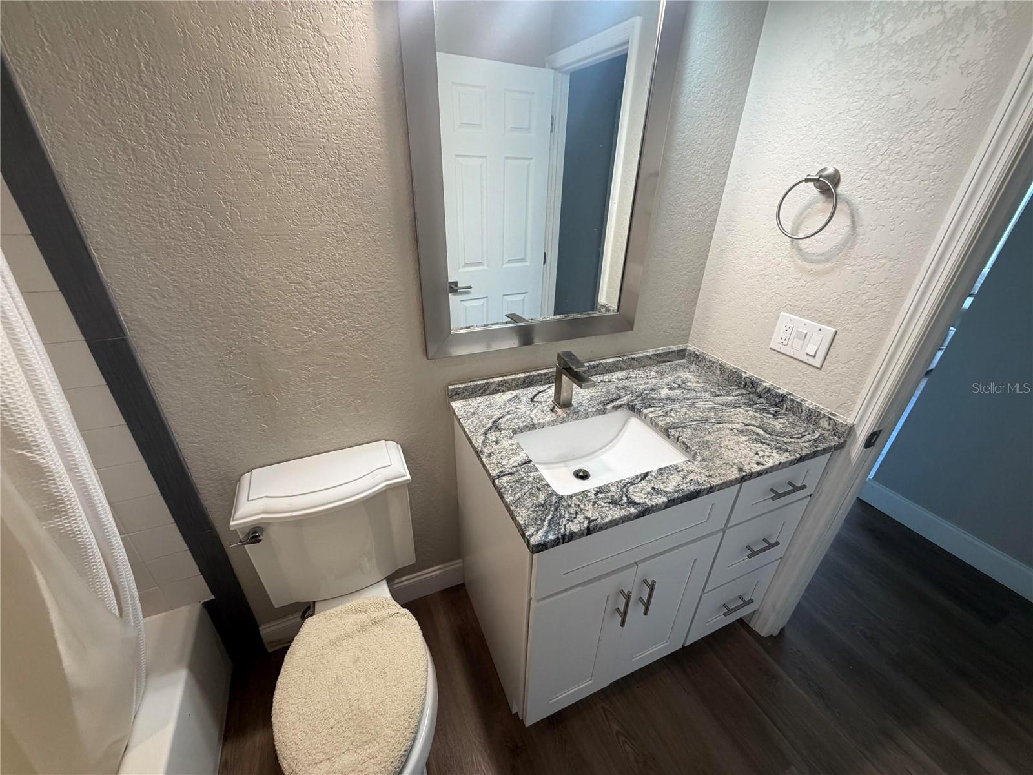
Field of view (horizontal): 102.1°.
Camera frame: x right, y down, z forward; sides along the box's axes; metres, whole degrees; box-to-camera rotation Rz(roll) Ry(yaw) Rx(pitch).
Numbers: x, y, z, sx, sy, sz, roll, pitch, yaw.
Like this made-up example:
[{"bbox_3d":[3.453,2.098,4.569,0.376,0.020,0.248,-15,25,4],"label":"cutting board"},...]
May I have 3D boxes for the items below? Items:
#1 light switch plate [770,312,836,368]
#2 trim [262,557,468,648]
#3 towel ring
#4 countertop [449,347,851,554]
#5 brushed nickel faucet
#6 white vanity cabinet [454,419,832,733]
[{"bbox_3d":[0.859,-0.143,1.262,0.011,0.121,0.170,-10,30,-21],"label":"light switch plate"},{"bbox_3d":[-0.555,0.825,1.605,0.730,0.135,0.014,-10,30,-21],"label":"trim"},{"bbox_3d":[0.810,-0.499,1.140,0.067,0.179,0.156,-10,30,-21],"label":"towel ring"},{"bbox_3d":[0.364,0.083,1.266,0.993,0.071,0.639,-10,30,-21],"label":"countertop"},{"bbox_3d":[0.174,-0.002,1.264,0.052,0.175,0.154,-10,30,-21],"label":"brushed nickel faucet"},{"bbox_3d":[0.330,0.503,1.469,0.922,0.863,0.650,-10,30,-21],"label":"white vanity cabinet"}]

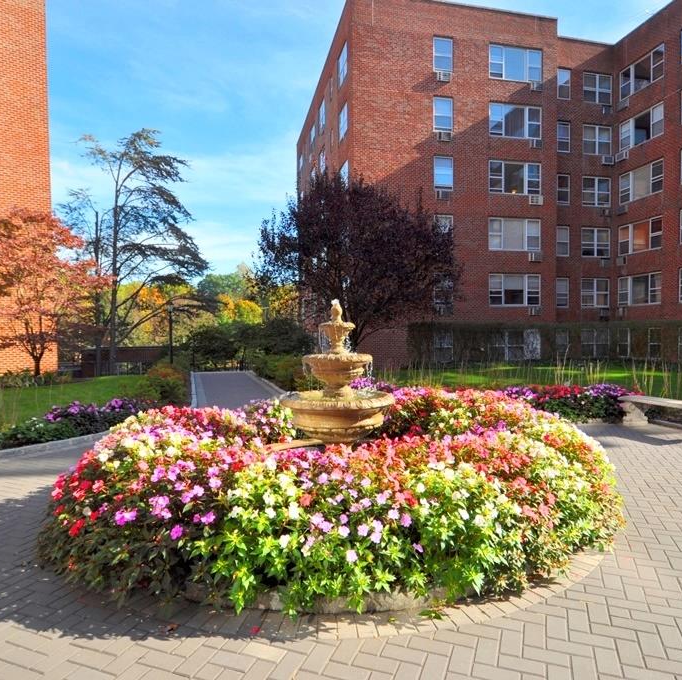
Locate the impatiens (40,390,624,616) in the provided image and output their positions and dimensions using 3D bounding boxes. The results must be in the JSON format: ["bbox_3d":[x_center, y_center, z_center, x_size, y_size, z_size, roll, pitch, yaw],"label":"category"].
[{"bbox_3d":[-0.014,1.123,4.876,5.200,0.750,5.050,-1,1,0],"label":"impatiens"}]

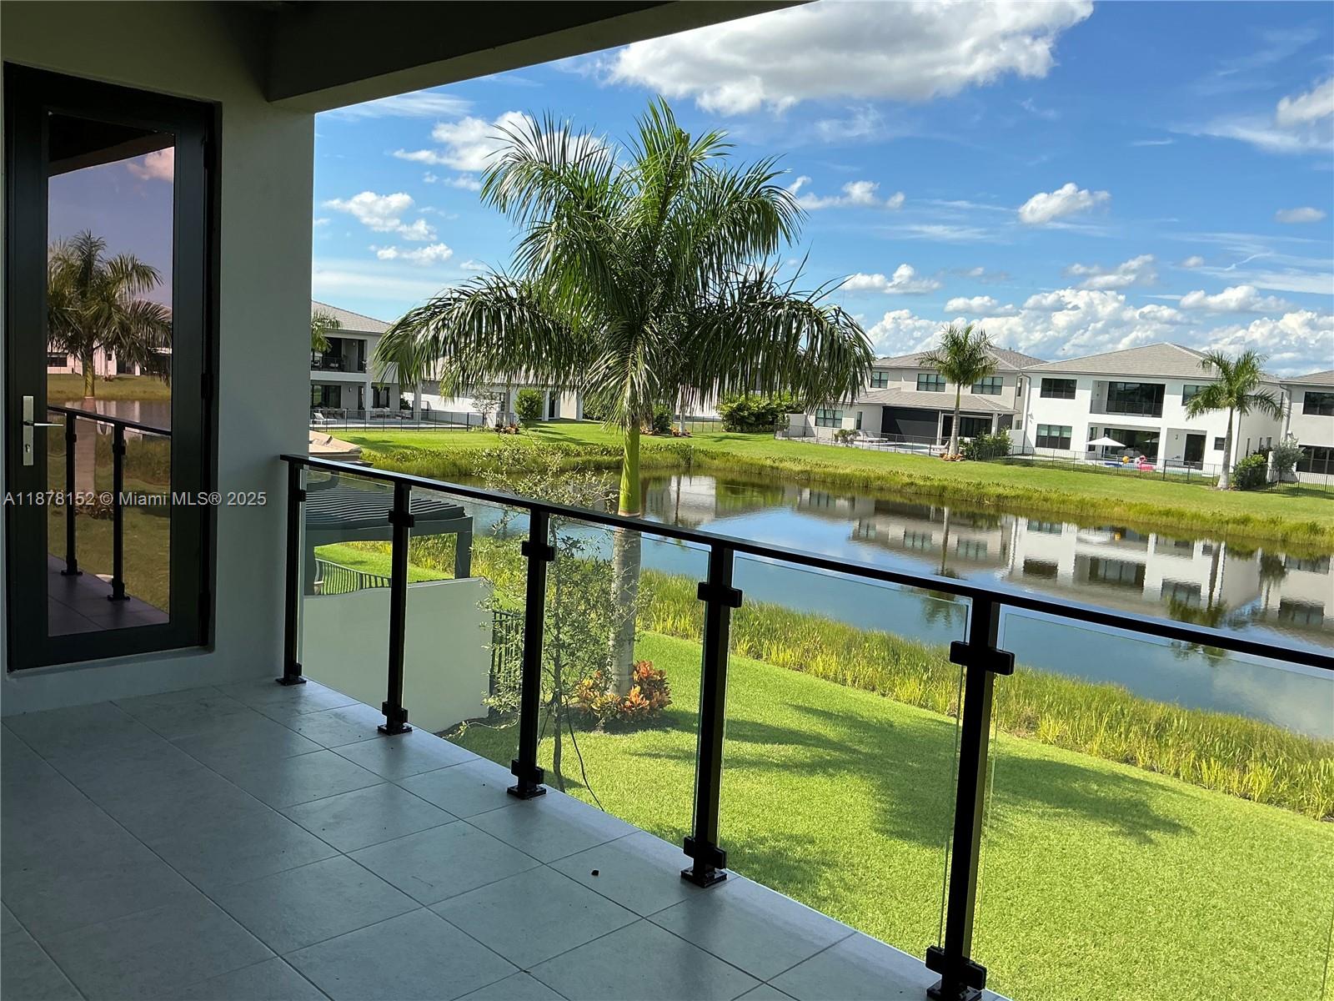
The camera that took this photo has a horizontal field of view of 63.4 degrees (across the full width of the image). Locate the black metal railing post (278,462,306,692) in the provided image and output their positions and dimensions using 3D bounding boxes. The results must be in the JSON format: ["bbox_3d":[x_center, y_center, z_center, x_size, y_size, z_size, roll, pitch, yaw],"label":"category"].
[{"bbox_3d":[-1.783,0.345,5.149,0.100,1.071,0.100,9,9,43],"label":"black metal railing post"}]

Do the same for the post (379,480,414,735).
[{"bbox_3d":[-1.127,0.450,4.541,0.100,1.071,0.100,9,9,43],"label":"post"}]

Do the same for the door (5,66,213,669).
[{"bbox_3d":[-2.428,-0.533,4.725,0.811,2.493,0.080,-3,9,-42],"label":"door"}]

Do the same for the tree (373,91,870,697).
[{"bbox_3d":[-0.678,-1.407,15.816,6.968,8.668,6.609,3,6,0],"label":"tree"}]

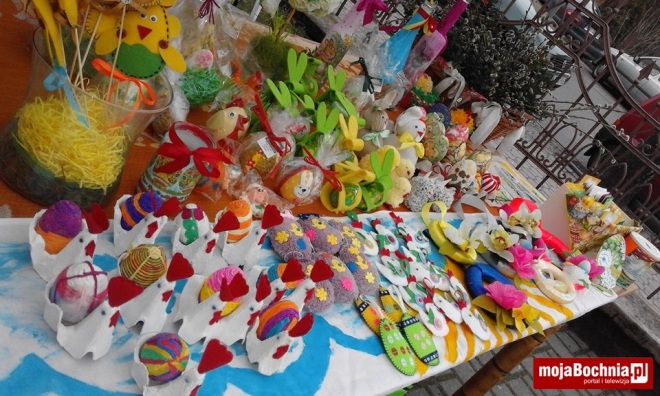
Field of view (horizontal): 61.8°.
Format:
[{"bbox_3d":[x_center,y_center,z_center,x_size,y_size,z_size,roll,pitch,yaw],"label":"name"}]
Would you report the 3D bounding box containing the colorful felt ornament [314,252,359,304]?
[{"bbox_3d":[0.009,0.115,0.789,0.067,0.042,0.090,2,44,-47],"label":"colorful felt ornament"}]

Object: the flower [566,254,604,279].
[{"bbox_3d":[0.735,0.197,1.586,0.085,0.055,0.055,19,31,-34],"label":"flower"}]

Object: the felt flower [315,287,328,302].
[{"bbox_3d":[-0.012,0.134,0.767,0.021,0.005,0.023,-3,47,-46],"label":"felt flower"}]

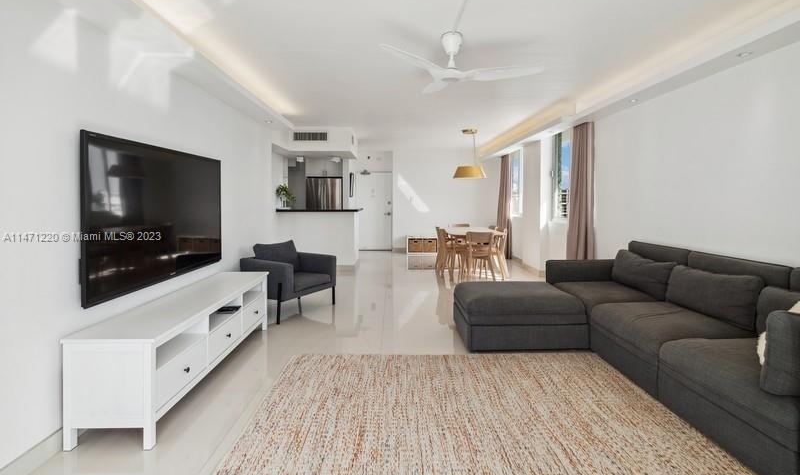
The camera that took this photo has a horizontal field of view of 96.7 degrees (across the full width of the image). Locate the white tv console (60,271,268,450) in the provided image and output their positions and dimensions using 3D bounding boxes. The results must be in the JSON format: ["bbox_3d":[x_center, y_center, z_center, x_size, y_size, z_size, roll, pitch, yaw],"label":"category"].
[{"bbox_3d":[-1.551,0.738,2.730,0.494,0.587,1.760,0,4,-1],"label":"white tv console"}]

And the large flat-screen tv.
[{"bbox_3d":[-1.742,-0.180,2.690,0.060,0.960,1.530,0,4,-1],"label":"large flat-screen tv"}]

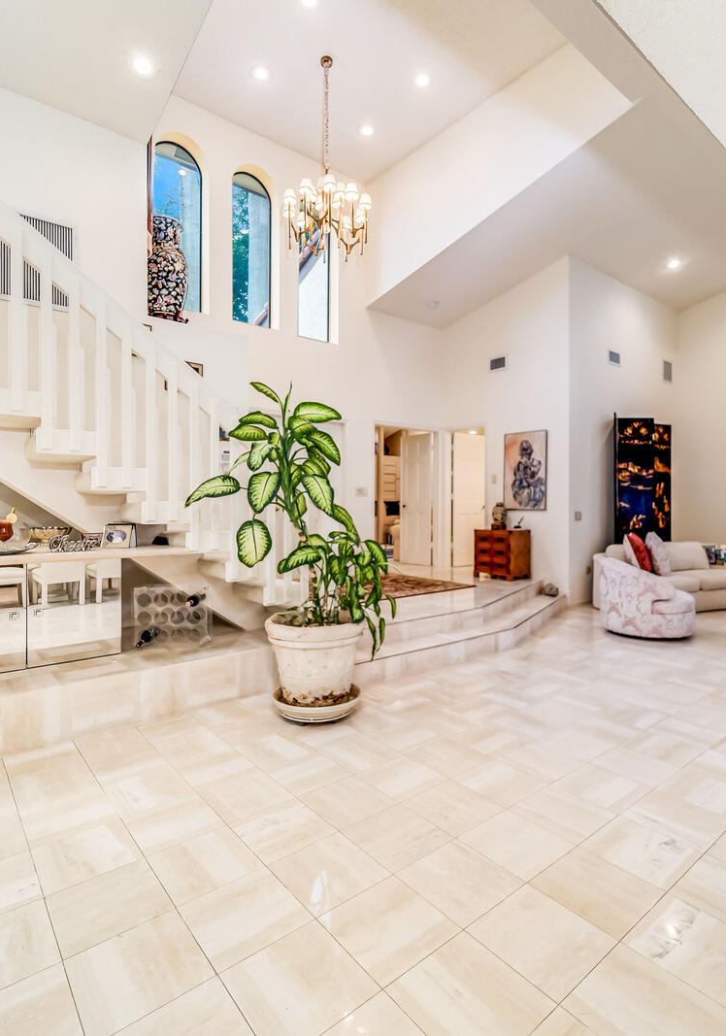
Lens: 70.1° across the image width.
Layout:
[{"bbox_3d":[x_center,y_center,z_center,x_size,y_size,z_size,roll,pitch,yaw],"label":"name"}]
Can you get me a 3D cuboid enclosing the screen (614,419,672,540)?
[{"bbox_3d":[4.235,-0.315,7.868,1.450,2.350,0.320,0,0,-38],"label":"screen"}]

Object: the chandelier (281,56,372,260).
[{"bbox_3d":[-0.388,-3.988,5.615,0.936,2.055,0.936,0,0,0],"label":"chandelier"}]

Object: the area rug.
[{"bbox_3d":[-0.079,0.827,6.354,2.350,0.015,1.750,0,0,-38],"label":"area rug"}]

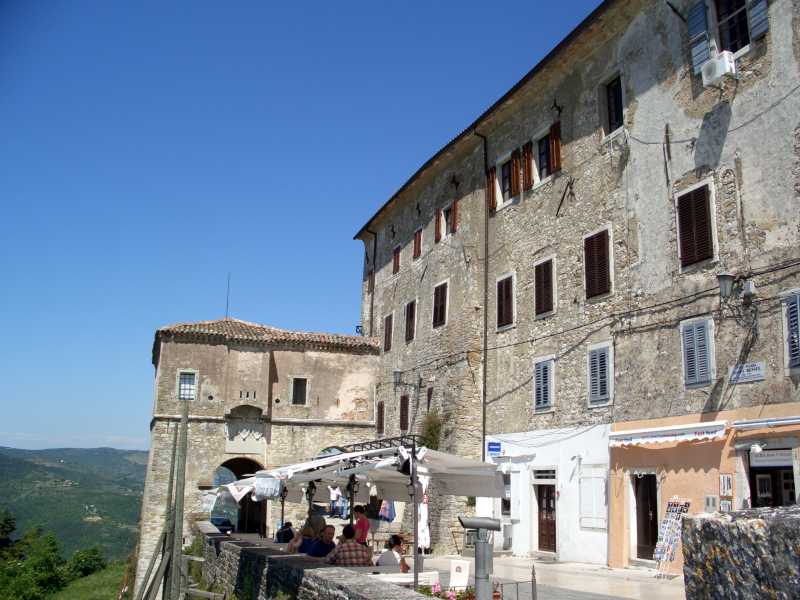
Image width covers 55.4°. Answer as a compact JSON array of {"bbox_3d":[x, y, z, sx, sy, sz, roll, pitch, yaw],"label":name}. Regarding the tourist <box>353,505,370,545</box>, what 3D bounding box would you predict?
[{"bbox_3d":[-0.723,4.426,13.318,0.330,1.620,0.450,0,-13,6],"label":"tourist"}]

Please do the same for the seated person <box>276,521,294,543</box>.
[{"bbox_3d":[-2.657,5.734,17.475,0.520,1.260,0.750,3,-13,-5],"label":"seated person"}]

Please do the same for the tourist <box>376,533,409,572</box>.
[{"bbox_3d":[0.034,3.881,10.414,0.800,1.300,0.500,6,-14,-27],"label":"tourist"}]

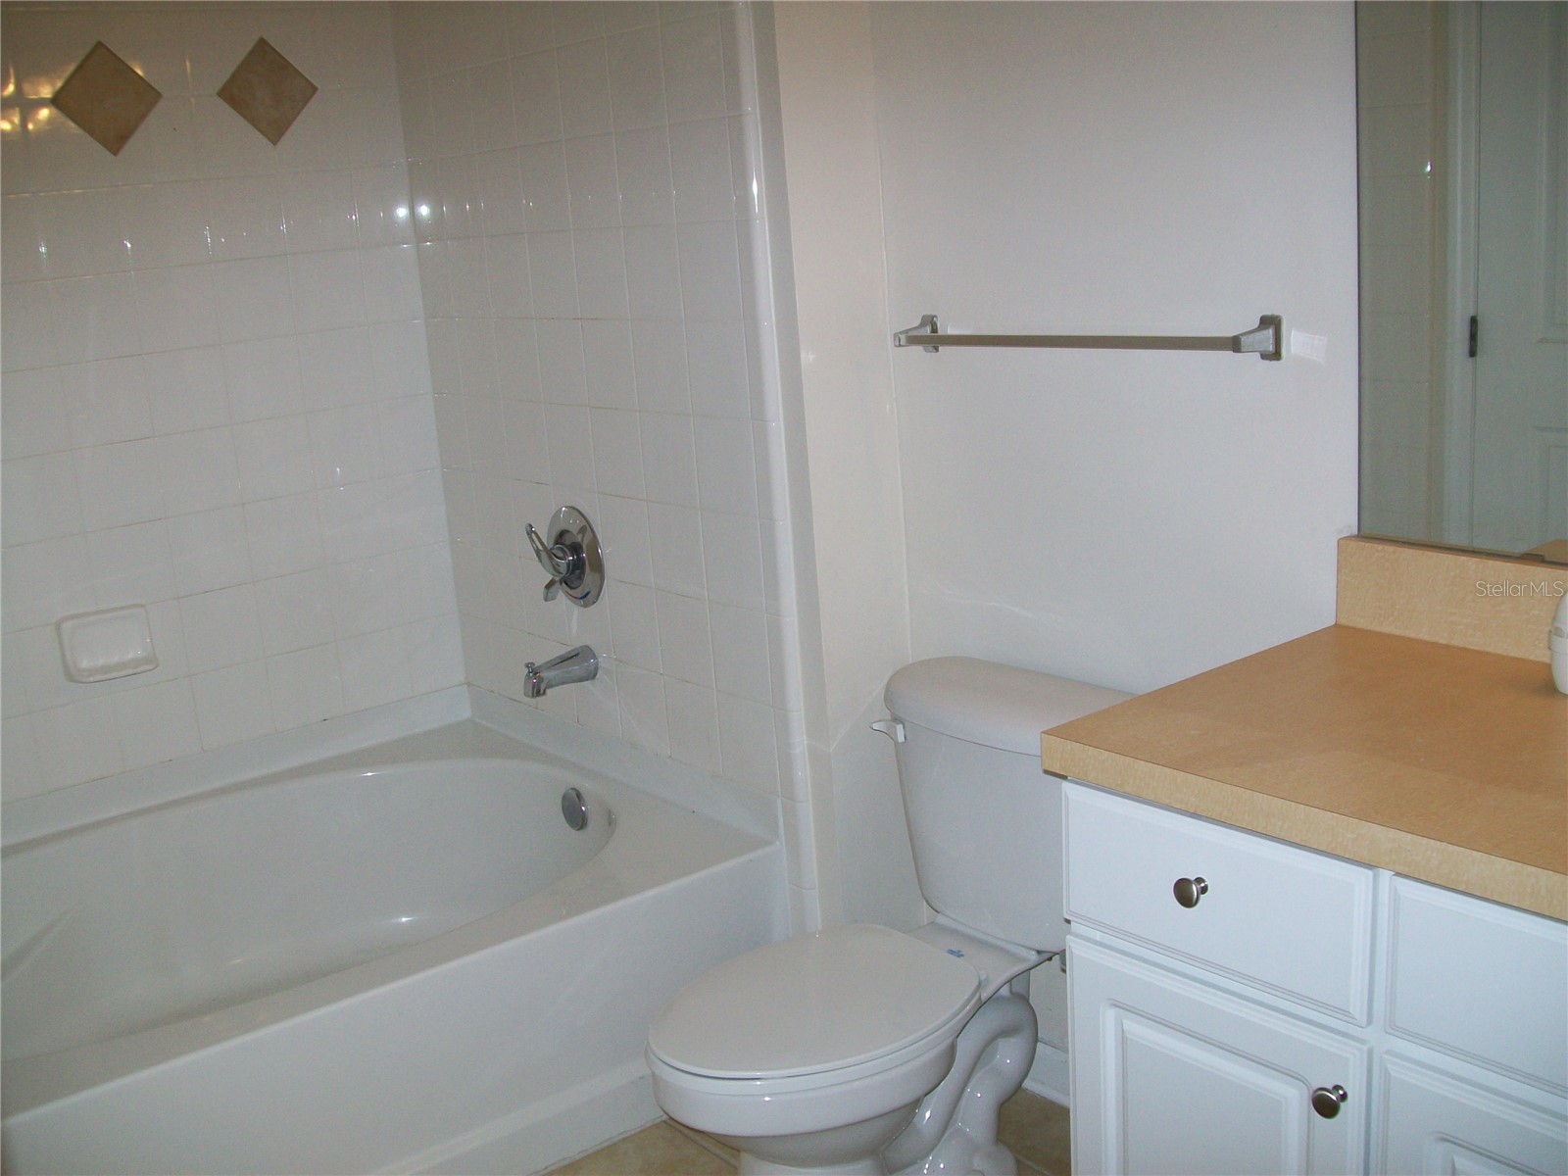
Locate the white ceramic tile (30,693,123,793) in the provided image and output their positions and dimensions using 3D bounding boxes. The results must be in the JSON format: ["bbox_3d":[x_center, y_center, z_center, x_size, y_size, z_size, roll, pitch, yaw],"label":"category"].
[{"bbox_3d":[-1.279,0.281,2.958,0.152,0.152,0.009,-15,17,-37],"label":"white ceramic tile"}]

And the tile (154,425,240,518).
[{"bbox_3d":[-1.093,-0.220,3.054,0.152,0.151,0.010,-14,17,-38],"label":"tile"}]

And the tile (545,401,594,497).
[{"bbox_3d":[-0.393,-0.253,2.980,0.010,0.151,0.152,-14,17,-38],"label":"tile"}]

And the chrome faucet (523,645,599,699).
[{"bbox_3d":[-0.424,0.158,3.031,0.142,0.073,0.062,-14,16,-37],"label":"chrome faucet"}]

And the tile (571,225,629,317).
[{"bbox_3d":[-0.305,-0.529,2.752,0.010,0.152,0.152,-15,17,-37],"label":"tile"}]

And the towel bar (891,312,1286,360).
[{"bbox_3d":[0.381,-0.340,2.211,0.066,0.058,0.626,-14,17,-38],"label":"towel bar"}]

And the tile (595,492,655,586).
[{"bbox_3d":[-0.275,-0.085,2.863,0.009,0.151,0.151,-15,17,-37],"label":"tile"}]

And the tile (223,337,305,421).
[{"bbox_3d":[-0.996,-0.398,3.124,0.152,0.152,0.009,-14,16,-37],"label":"tile"}]

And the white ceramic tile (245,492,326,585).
[{"bbox_3d":[-0.965,-0.101,3.156,0.152,0.152,0.009,-15,17,-37],"label":"white ceramic tile"}]

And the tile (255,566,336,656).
[{"bbox_3d":[-0.955,0.045,3.183,0.152,0.152,0.010,-15,17,-37],"label":"tile"}]

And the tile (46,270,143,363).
[{"bbox_3d":[-1.217,-0.477,2.870,0.152,0.152,0.010,-15,17,-37],"label":"tile"}]

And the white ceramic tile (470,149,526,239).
[{"bbox_3d":[-0.525,-0.721,2.993,0.010,0.151,0.152,-14,17,-38],"label":"white ceramic tile"}]

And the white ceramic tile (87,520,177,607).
[{"bbox_3d":[-1.191,-0.039,2.979,0.152,0.152,0.010,-15,17,-37],"label":"white ceramic tile"}]

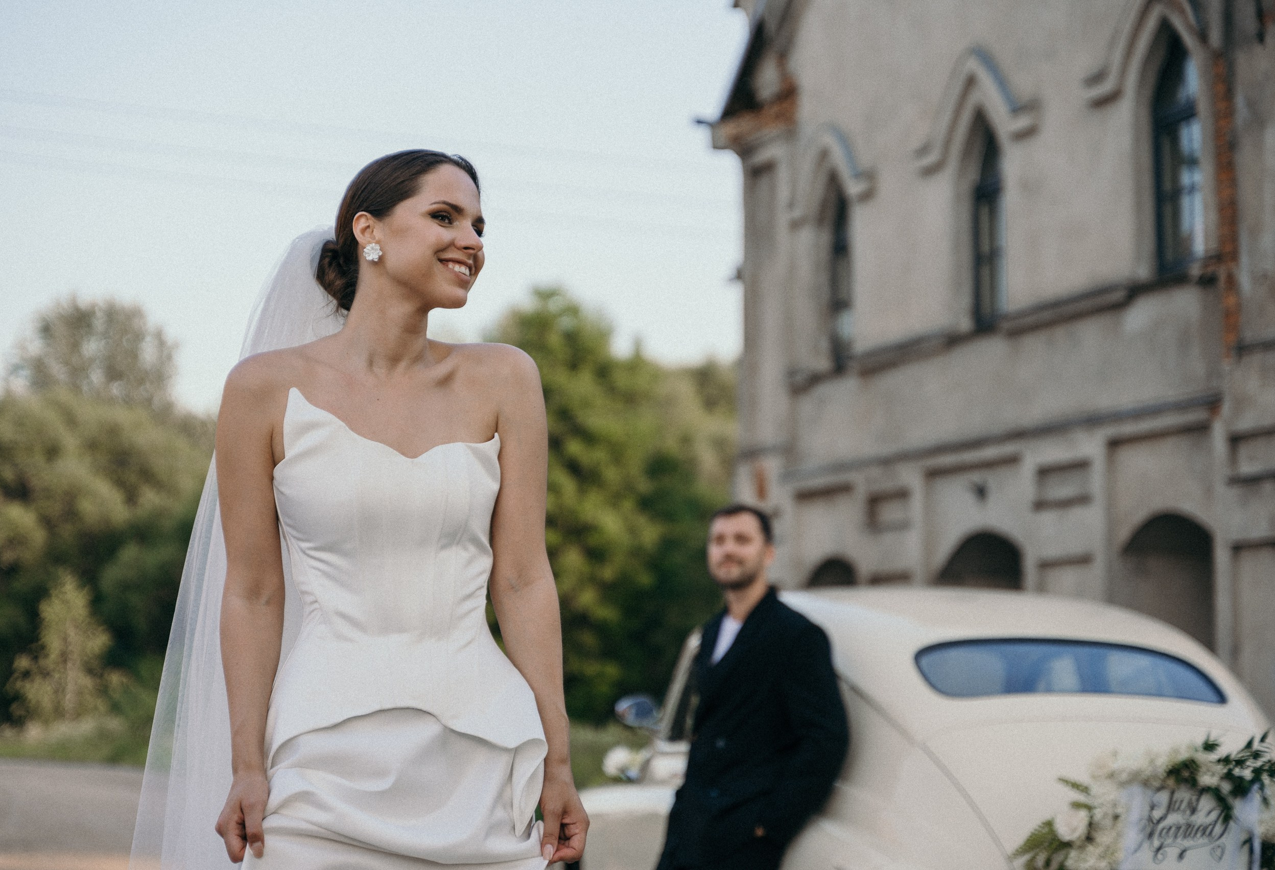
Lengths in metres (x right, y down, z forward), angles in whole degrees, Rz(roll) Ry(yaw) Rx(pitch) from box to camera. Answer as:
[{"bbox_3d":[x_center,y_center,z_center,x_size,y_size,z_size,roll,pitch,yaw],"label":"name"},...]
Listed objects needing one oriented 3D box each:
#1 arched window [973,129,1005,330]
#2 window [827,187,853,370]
[{"bbox_3d":[3.898,-2.339,27.013,0.200,2.280,1.080,2,-6,-20],"label":"arched window"},{"bbox_3d":[2.595,-1.984,30.545,0.200,2.280,1.080,2,-6,-20],"label":"window"}]

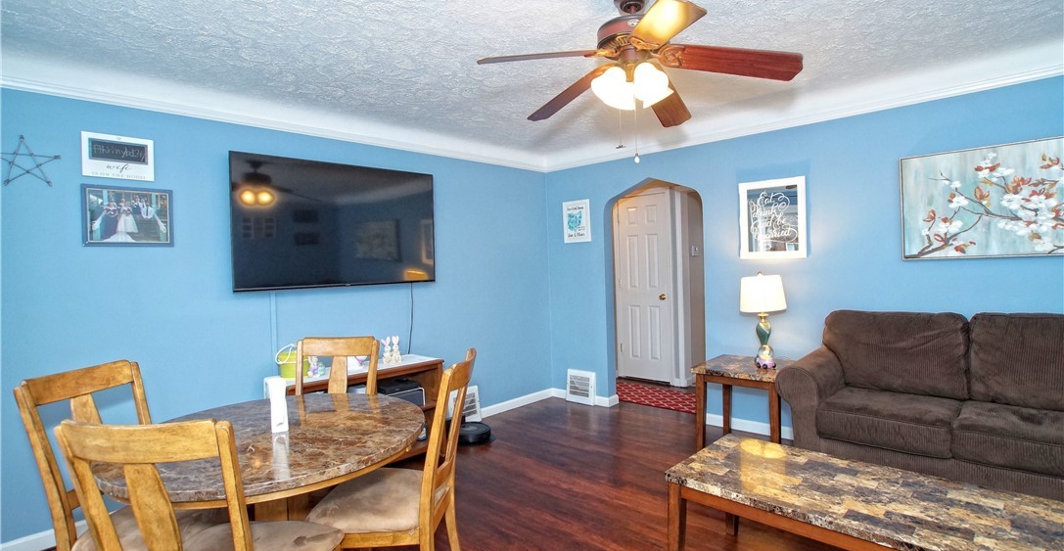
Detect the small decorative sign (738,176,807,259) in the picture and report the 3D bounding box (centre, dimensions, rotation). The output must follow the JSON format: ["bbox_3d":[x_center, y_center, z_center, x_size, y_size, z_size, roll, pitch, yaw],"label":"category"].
[{"bbox_3d":[1.692,-0.392,3.327,0.427,0.549,0.030,-1,1,39],"label":"small decorative sign"}]

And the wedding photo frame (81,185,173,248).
[{"bbox_3d":[-2.091,-0.302,2.459,0.357,0.307,0.025,-3,1,-43],"label":"wedding photo frame"}]

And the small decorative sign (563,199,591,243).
[{"bbox_3d":[0.422,-0.496,4.351,0.290,0.380,0.020,-1,1,39],"label":"small decorative sign"}]

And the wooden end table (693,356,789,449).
[{"bbox_3d":[1.438,0.880,3.106,0.555,0.570,0.560,-1,1,42],"label":"wooden end table"}]

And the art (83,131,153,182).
[{"bbox_3d":[-2.125,-0.606,2.435,0.279,0.217,0.020,-3,1,-43],"label":"art"}]

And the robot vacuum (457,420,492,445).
[{"bbox_3d":[-0.477,1.172,3.574,0.335,0.090,0.335,-2,1,0],"label":"robot vacuum"}]

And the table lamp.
[{"bbox_3d":[1.567,0.284,3.180,0.320,0.610,0.320,-1,1,42],"label":"table lamp"}]

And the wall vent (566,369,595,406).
[{"bbox_3d":[0.463,1.025,4.362,0.288,0.302,0.050,-1,1,39],"label":"wall vent"}]

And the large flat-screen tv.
[{"bbox_3d":[-1.261,-0.334,3.190,1.326,0.813,0.070,-3,1,-43],"label":"large flat-screen tv"}]

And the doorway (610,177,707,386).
[{"bbox_3d":[1.054,0.178,3.996,0.864,1.969,0.200,-1,1,39],"label":"doorway"}]

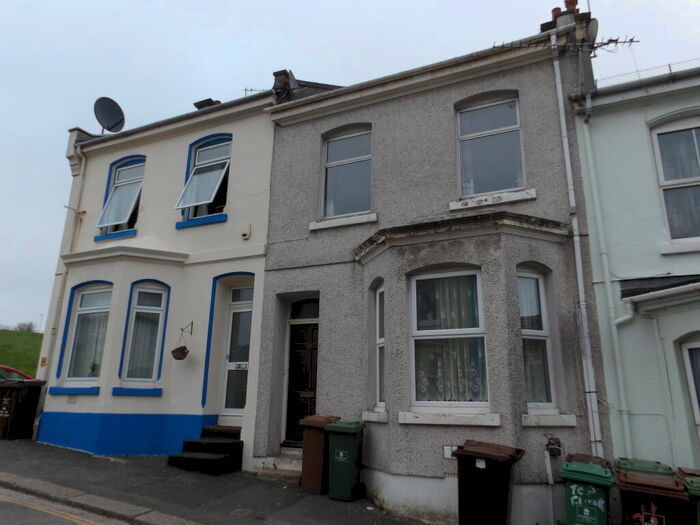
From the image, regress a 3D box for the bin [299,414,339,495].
[{"bbox_3d":[-0.450,2.941,7.512,0.530,1.040,0.470,-6,-15,25],"label":"bin"}]

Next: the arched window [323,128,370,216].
[{"bbox_3d":[-0.025,-1.592,8.884,0.993,1.540,0.100,-6,-15,25],"label":"arched window"}]

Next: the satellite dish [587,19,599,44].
[{"bbox_3d":[5.213,-4.945,10.411,0.200,0.590,0.560,-2,-13,10],"label":"satellite dish"}]

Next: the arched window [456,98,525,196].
[{"bbox_3d":[2.266,-1.821,7.828,0.986,1.526,0.100,-6,-15,25],"label":"arched window"}]

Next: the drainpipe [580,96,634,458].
[{"bbox_3d":[3.426,0.390,6.391,0.110,5.672,0.160,-6,-15,25],"label":"drainpipe"}]

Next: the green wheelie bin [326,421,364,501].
[{"bbox_3d":[-0.056,2.899,7.187,0.530,1.040,0.470,-6,-15,25],"label":"green wheelie bin"}]

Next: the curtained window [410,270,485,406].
[{"bbox_3d":[1.366,1.049,6.793,1.040,1.843,0.100,-6,-15,25],"label":"curtained window"}]

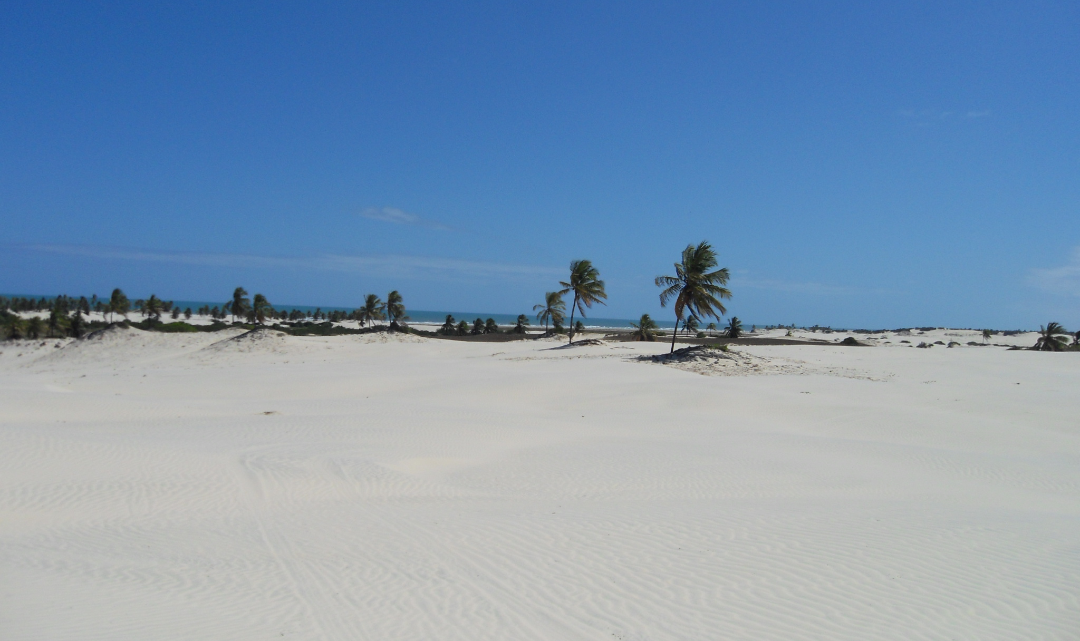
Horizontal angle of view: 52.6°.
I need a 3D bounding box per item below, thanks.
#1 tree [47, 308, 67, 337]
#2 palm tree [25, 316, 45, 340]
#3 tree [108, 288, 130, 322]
[{"bbox_3d":[-79.624,0.487,180.000,3.340,5.290,3.840,2,0,0],"label":"tree"},{"bbox_3d":[-83.171,1.460,180.000,3.200,4.450,3.200,2,0,0],"label":"palm tree"},{"bbox_3d":[-71.401,-2.644,185.000,3.720,5.720,4.270,2,0,0],"label":"tree"}]

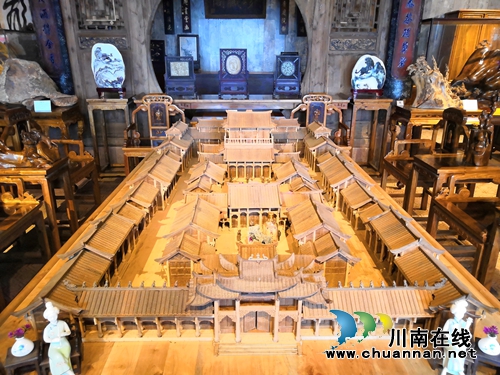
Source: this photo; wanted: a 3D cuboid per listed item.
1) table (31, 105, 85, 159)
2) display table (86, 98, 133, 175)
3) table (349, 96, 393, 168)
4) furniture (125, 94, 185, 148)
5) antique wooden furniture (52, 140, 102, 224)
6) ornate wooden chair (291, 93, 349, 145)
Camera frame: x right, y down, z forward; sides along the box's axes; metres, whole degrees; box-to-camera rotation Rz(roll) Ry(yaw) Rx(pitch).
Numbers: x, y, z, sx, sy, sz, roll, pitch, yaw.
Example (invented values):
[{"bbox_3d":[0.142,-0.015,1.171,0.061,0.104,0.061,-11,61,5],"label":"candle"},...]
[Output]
[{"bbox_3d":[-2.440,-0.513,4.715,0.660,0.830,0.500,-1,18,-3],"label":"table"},{"bbox_3d":[-1.670,-0.628,4.888,0.480,0.940,0.480,-1,18,-3],"label":"display table"},{"bbox_3d":[1.460,-0.672,5.021,0.480,0.940,0.480,-1,18,-3],"label":"table"},{"bbox_3d":[-1.030,-0.498,4.363,0.650,1.020,0.580,-1,18,-3],"label":"furniture"},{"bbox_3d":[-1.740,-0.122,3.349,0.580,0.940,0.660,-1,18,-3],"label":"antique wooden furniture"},{"bbox_3d":[0.780,-0.535,4.477,0.650,1.020,0.580,-1,18,-3],"label":"ornate wooden chair"}]

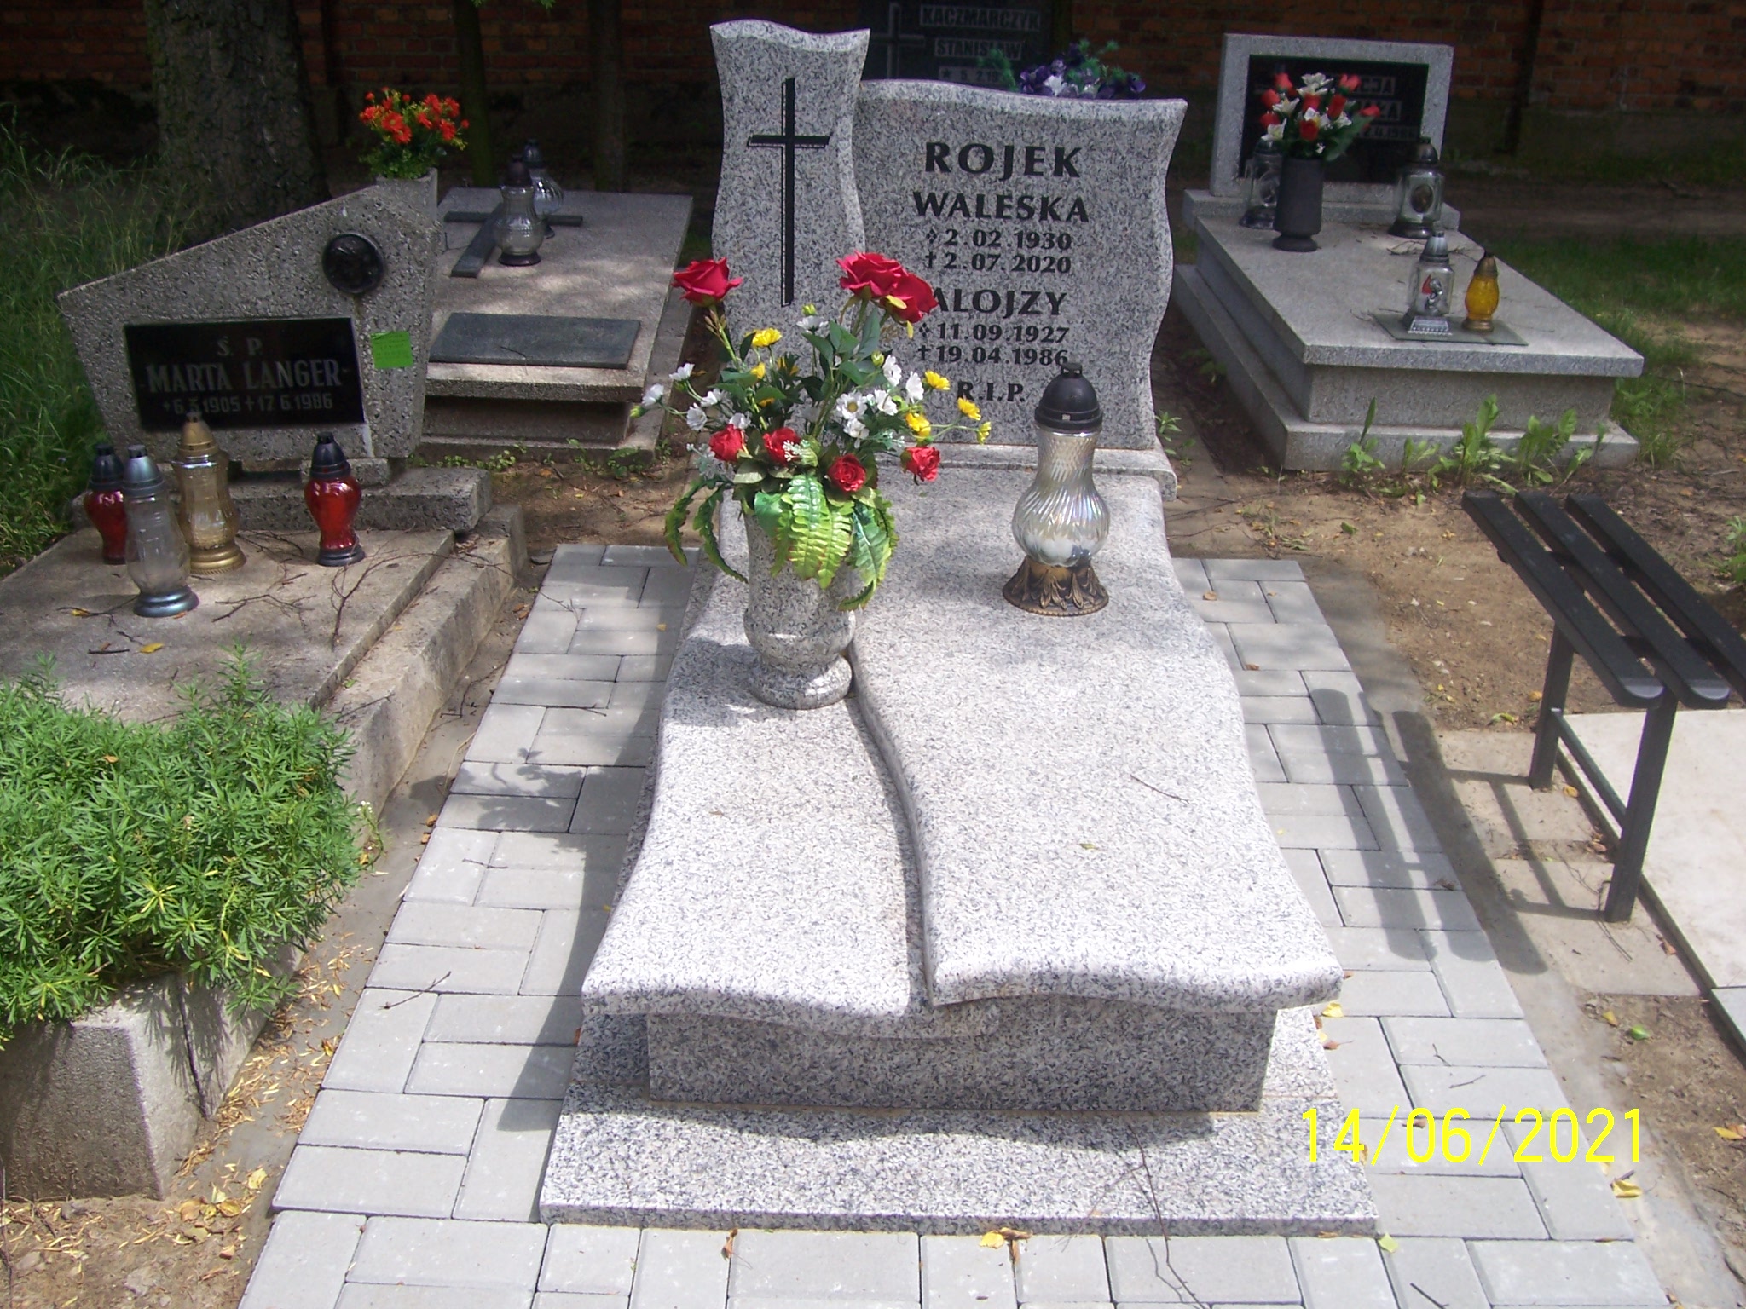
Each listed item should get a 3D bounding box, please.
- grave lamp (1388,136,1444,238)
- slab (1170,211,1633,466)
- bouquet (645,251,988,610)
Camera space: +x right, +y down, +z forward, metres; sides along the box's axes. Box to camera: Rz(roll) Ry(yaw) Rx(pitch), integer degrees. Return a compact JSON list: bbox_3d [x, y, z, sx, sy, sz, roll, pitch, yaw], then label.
[{"bbox_3d":[1.640,-1.413,5.174,0.140,0.295,0.130,7,26,10],"label":"grave lamp"},{"bbox_3d":[1.408,-0.898,4.736,0.865,0.305,1.540,1,26,-1],"label":"slab"},{"bbox_3d":[-0.070,-0.304,2.297,0.475,0.460,0.380,1,26,-1],"label":"bouquet"}]

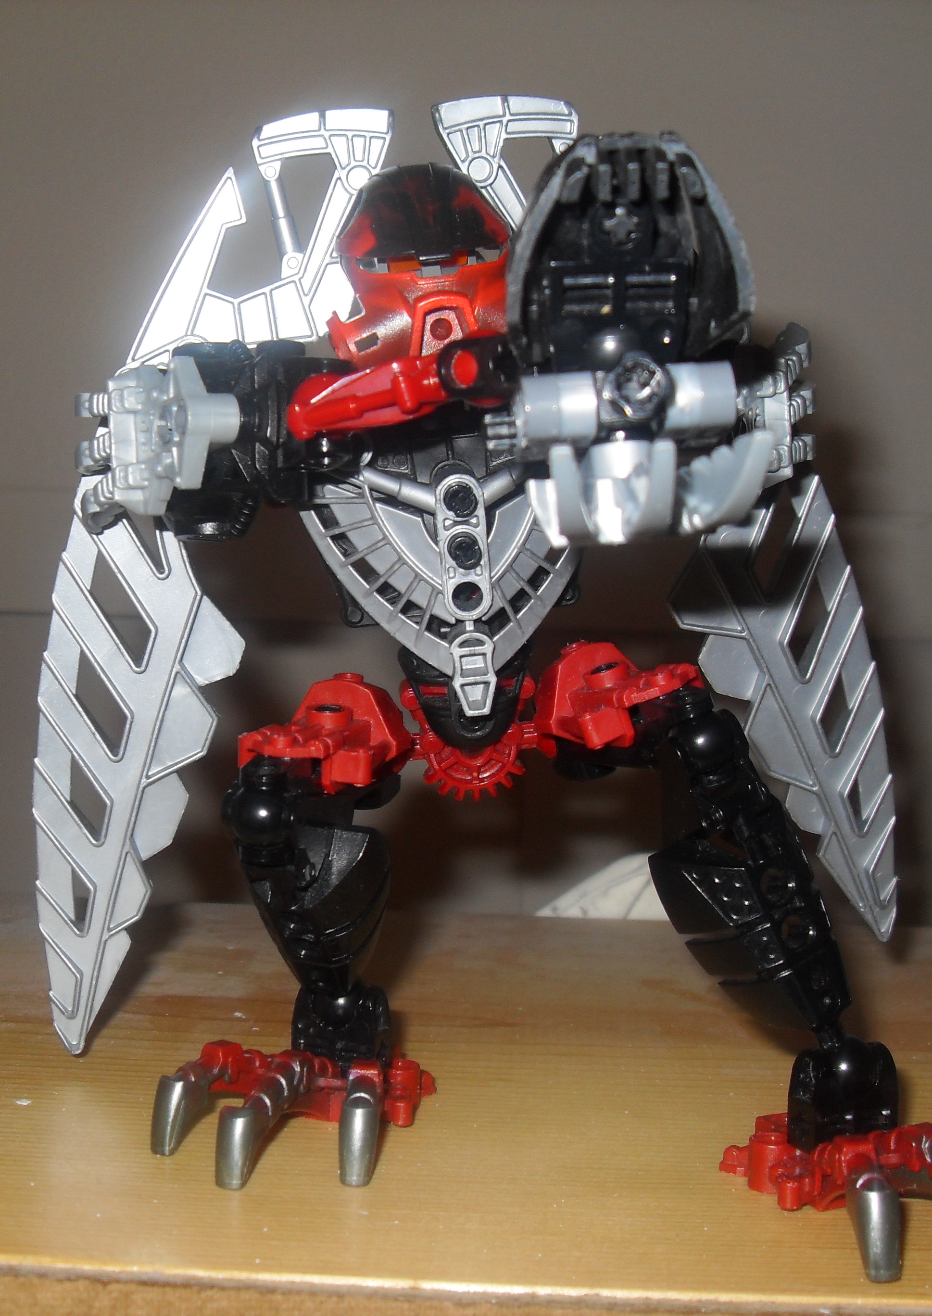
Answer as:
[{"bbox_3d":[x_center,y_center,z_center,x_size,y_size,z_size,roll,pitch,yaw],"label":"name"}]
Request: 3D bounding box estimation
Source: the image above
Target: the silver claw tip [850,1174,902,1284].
[{"bbox_3d":[0.062,0.087,0.262,0.008,0.015,0.009,1,5,0],"label":"silver claw tip"}]

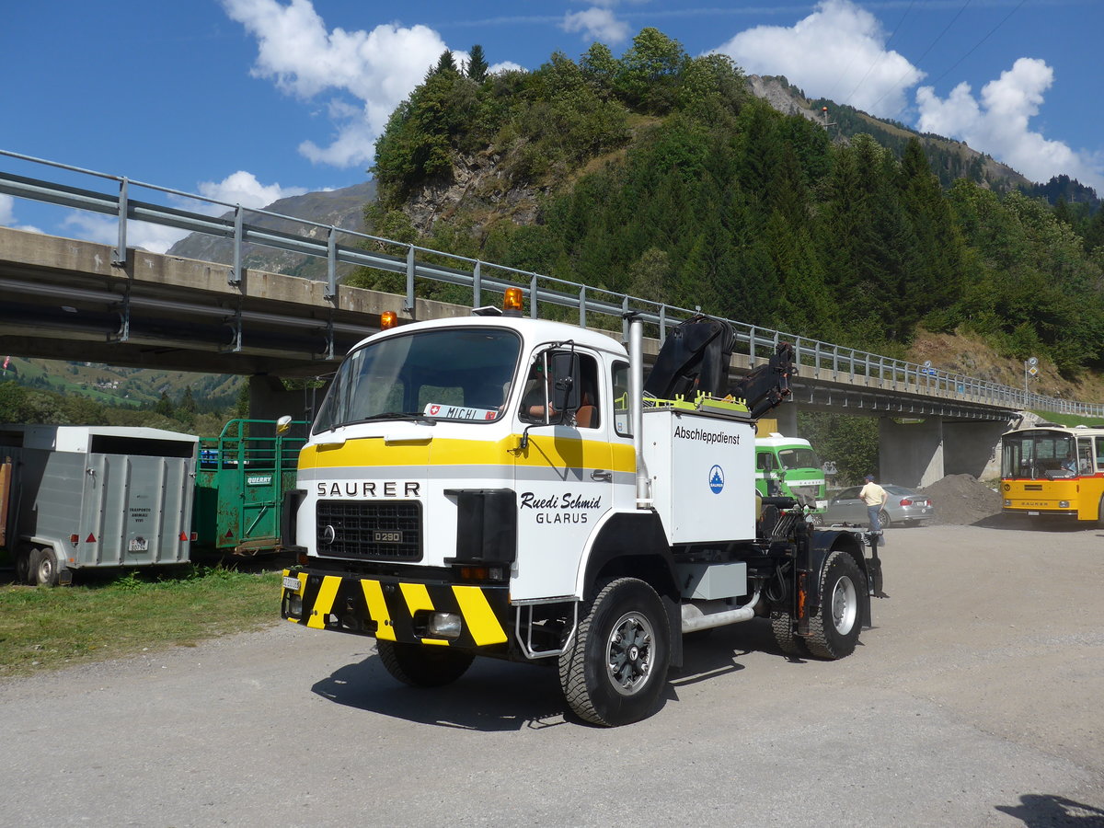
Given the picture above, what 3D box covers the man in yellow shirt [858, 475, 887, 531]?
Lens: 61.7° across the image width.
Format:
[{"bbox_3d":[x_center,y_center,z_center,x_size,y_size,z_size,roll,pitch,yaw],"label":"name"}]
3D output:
[{"bbox_3d":[7.700,2.300,22.200,0.620,1.760,0.400,1,-5,-14],"label":"man in yellow shirt"}]

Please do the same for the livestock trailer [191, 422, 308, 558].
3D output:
[{"bbox_3d":[-6.600,1.500,18.200,4.300,2.550,2.200,-3,-4,42],"label":"livestock trailer"}]

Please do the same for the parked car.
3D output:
[{"bbox_3d":[10.720,3.100,31.400,1.820,1.430,4.500,3,-5,-31],"label":"parked car"}]

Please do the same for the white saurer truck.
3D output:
[{"bbox_3d":[0.868,0.763,8.862,2.550,3.300,6.550,-4,-7,41],"label":"white saurer truck"}]

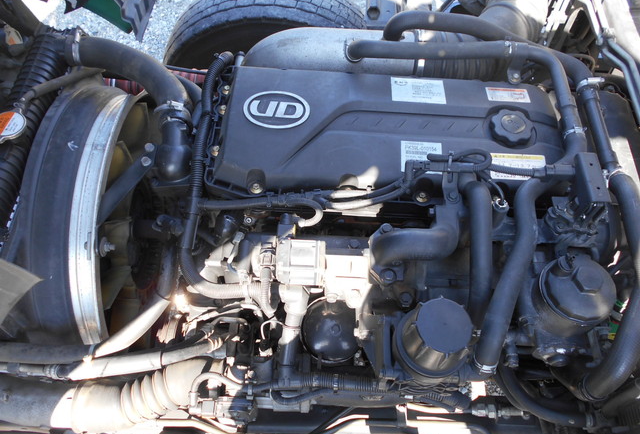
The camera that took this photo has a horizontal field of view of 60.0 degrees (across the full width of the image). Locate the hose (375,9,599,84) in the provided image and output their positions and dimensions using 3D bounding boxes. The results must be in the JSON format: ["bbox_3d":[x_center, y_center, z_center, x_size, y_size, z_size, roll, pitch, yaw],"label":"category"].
[{"bbox_3d":[0.350,-0.356,1.166,0.424,0.074,0.143,3,59,2],"label":"hose"}]

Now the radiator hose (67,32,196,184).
[{"bbox_3d":[-0.421,-0.288,1.254,0.151,0.102,0.453,-47,73,7],"label":"radiator hose"}]

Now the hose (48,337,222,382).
[{"bbox_3d":[-0.381,0.298,1.164,0.341,0.047,0.053,-12,45,1],"label":"hose"}]

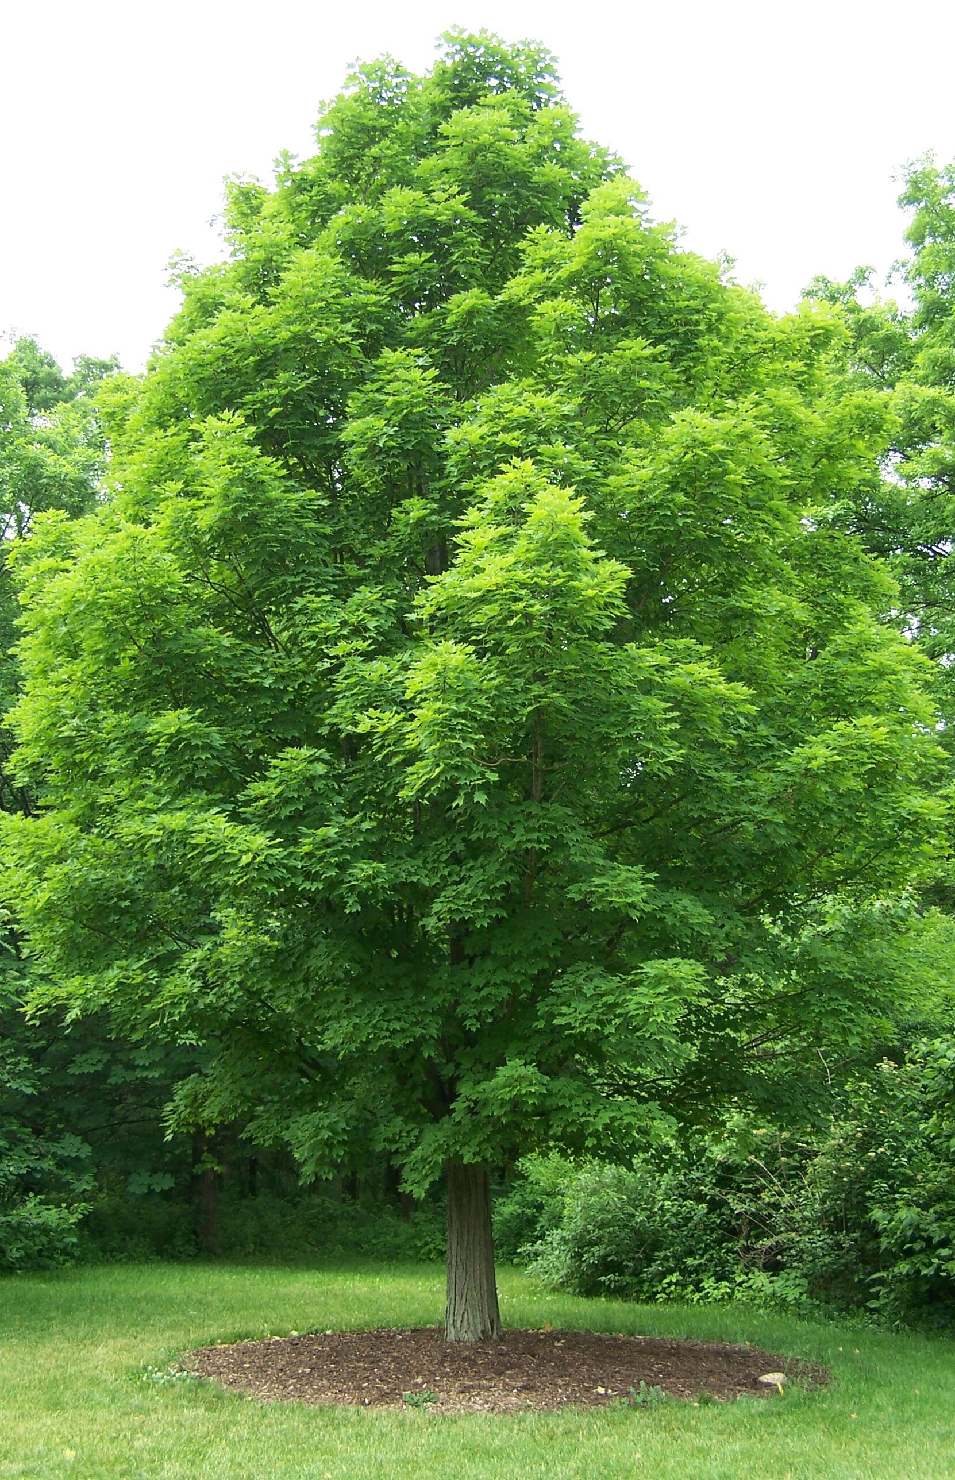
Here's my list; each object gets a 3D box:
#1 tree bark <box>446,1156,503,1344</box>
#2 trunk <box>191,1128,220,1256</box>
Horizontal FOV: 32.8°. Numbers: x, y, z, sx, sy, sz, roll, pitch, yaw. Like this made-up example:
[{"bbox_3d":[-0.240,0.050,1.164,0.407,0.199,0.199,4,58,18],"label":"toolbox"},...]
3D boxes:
[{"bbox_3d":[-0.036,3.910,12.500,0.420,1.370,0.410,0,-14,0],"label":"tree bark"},{"bbox_3d":[-3.789,6.279,22.654,0.360,1.787,0.360,0,-14,0],"label":"trunk"}]

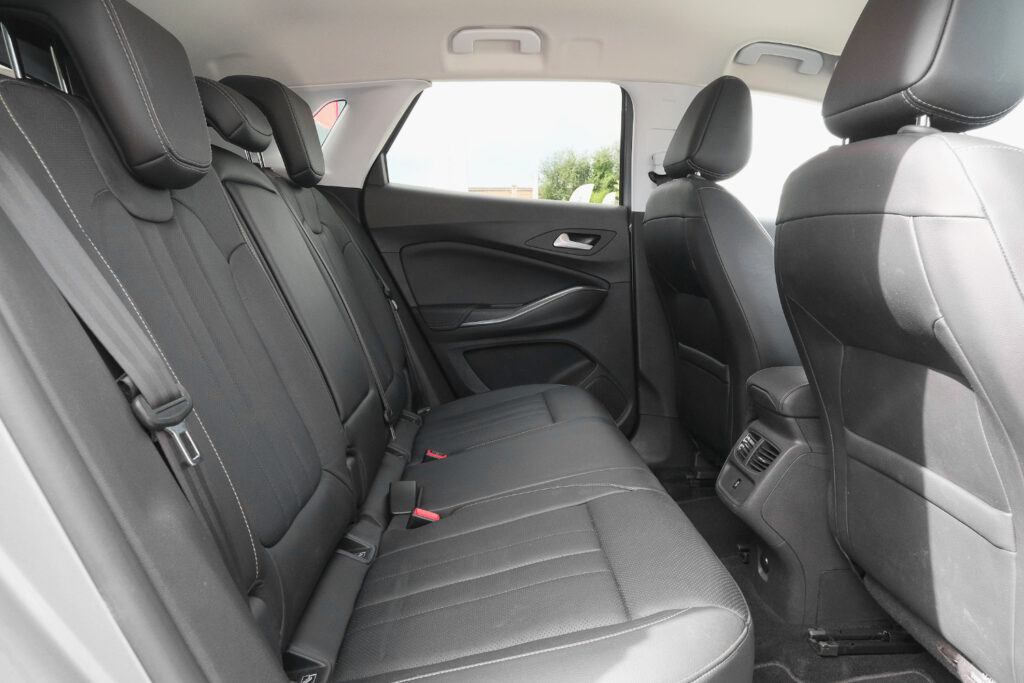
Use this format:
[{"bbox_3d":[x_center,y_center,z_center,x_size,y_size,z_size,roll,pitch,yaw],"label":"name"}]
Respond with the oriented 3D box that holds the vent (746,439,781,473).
[{"bbox_3d":[0.470,0.211,1.188,0.025,0.062,0.060,34,7,-7],"label":"vent"}]

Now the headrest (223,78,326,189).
[{"bbox_3d":[-0.495,-0.433,1.427,0.145,0.235,0.245,-15,10,1],"label":"headrest"}]

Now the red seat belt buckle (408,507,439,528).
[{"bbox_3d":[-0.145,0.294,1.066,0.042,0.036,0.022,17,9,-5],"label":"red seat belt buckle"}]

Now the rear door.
[{"bbox_3d":[-0.025,-0.168,1.858,0.820,1.060,0.200,0,10,-2],"label":"rear door"}]

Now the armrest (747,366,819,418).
[{"bbox_3d":[0.608,0.086,1.202,0.300,0.070,0.165,0,10,-2],"label":"armrest"}]

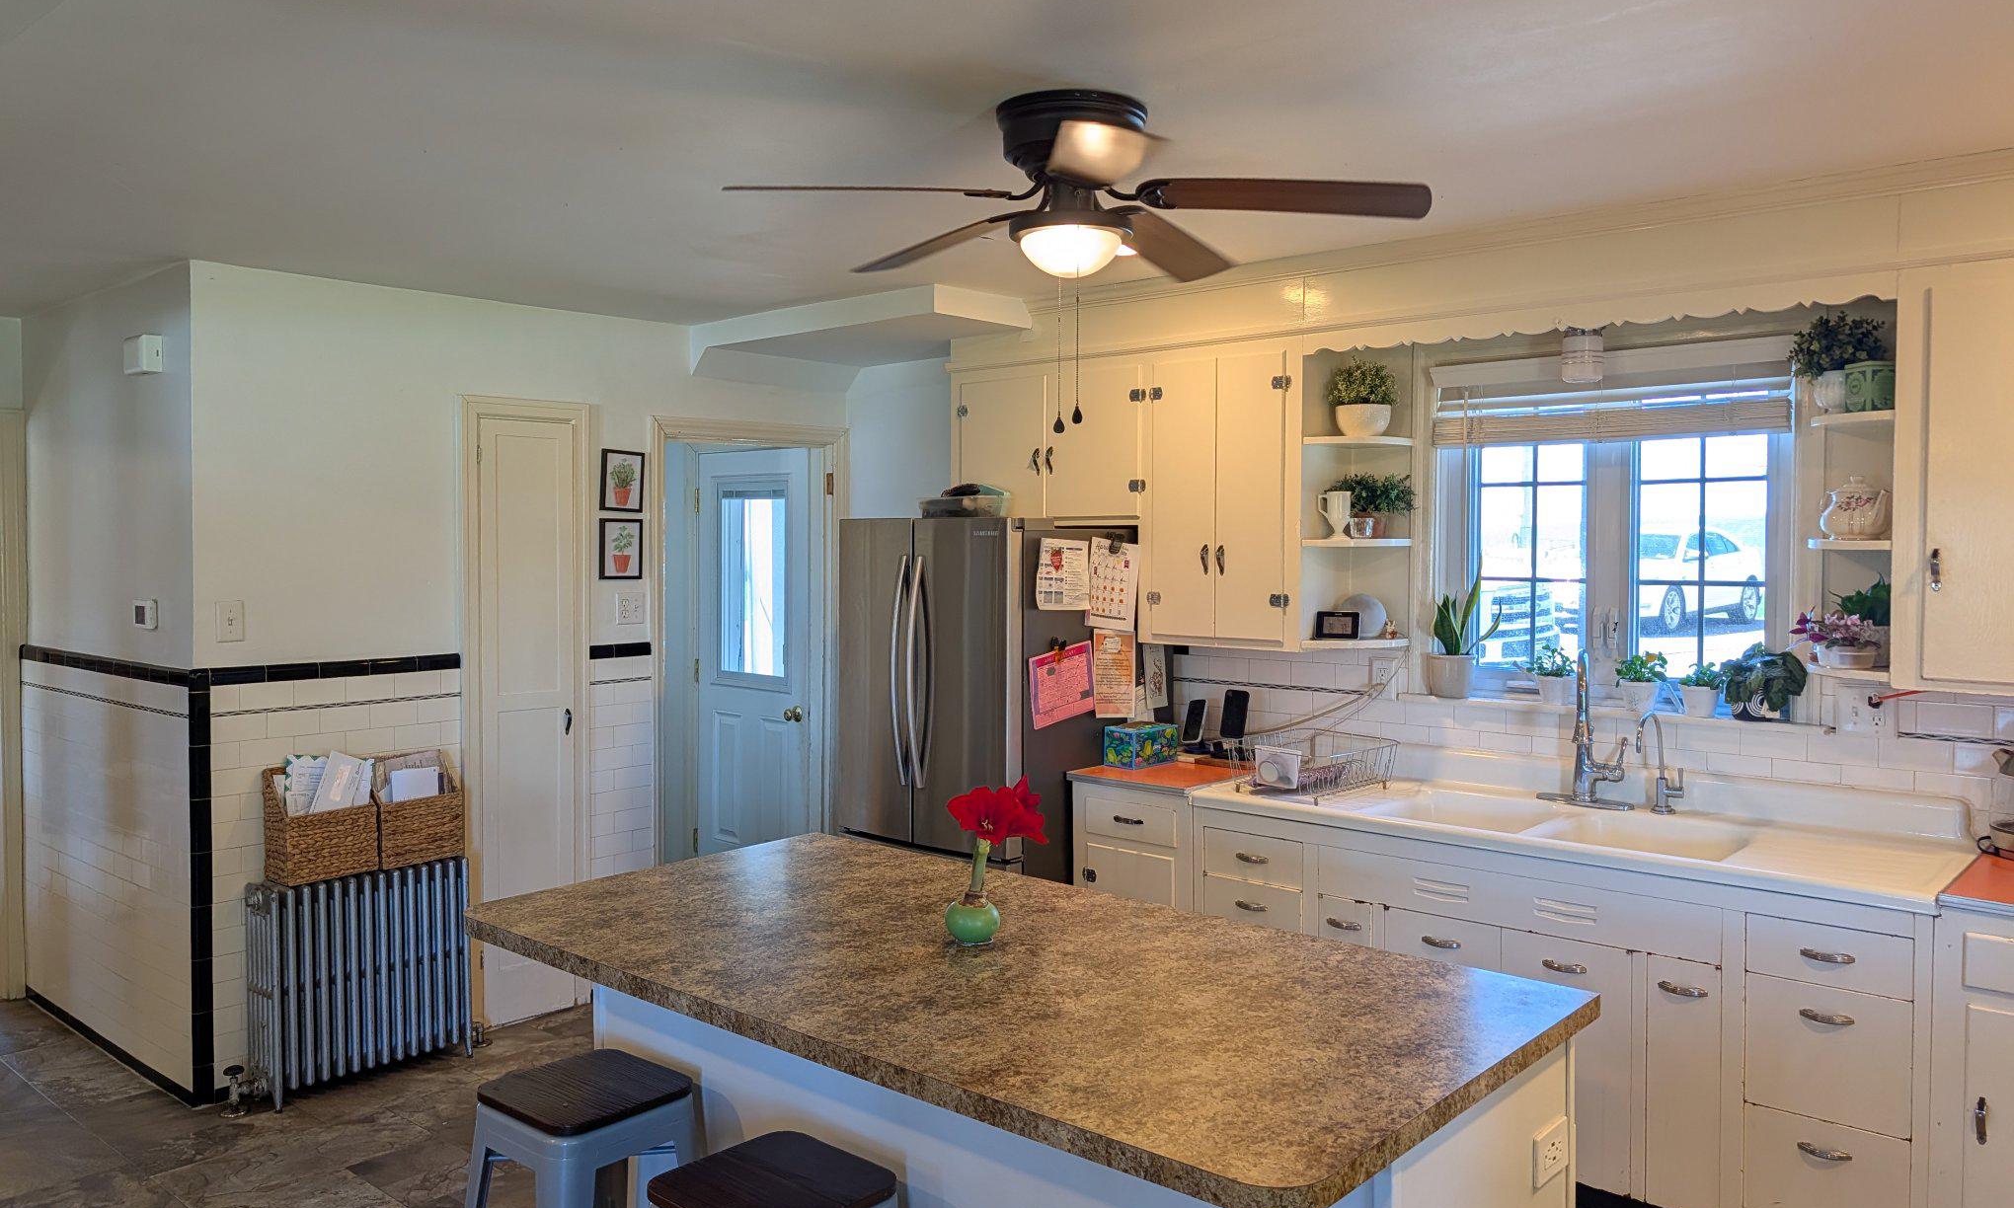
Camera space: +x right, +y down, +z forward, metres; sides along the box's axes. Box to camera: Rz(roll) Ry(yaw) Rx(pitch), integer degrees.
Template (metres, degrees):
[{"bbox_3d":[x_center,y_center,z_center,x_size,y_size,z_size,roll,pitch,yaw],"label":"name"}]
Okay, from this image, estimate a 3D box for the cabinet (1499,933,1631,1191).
[{"bbox_3d":[1.520,1.092,3.580,0.314,0.575,0.550,2,3,41],"label":"cabinet"}]

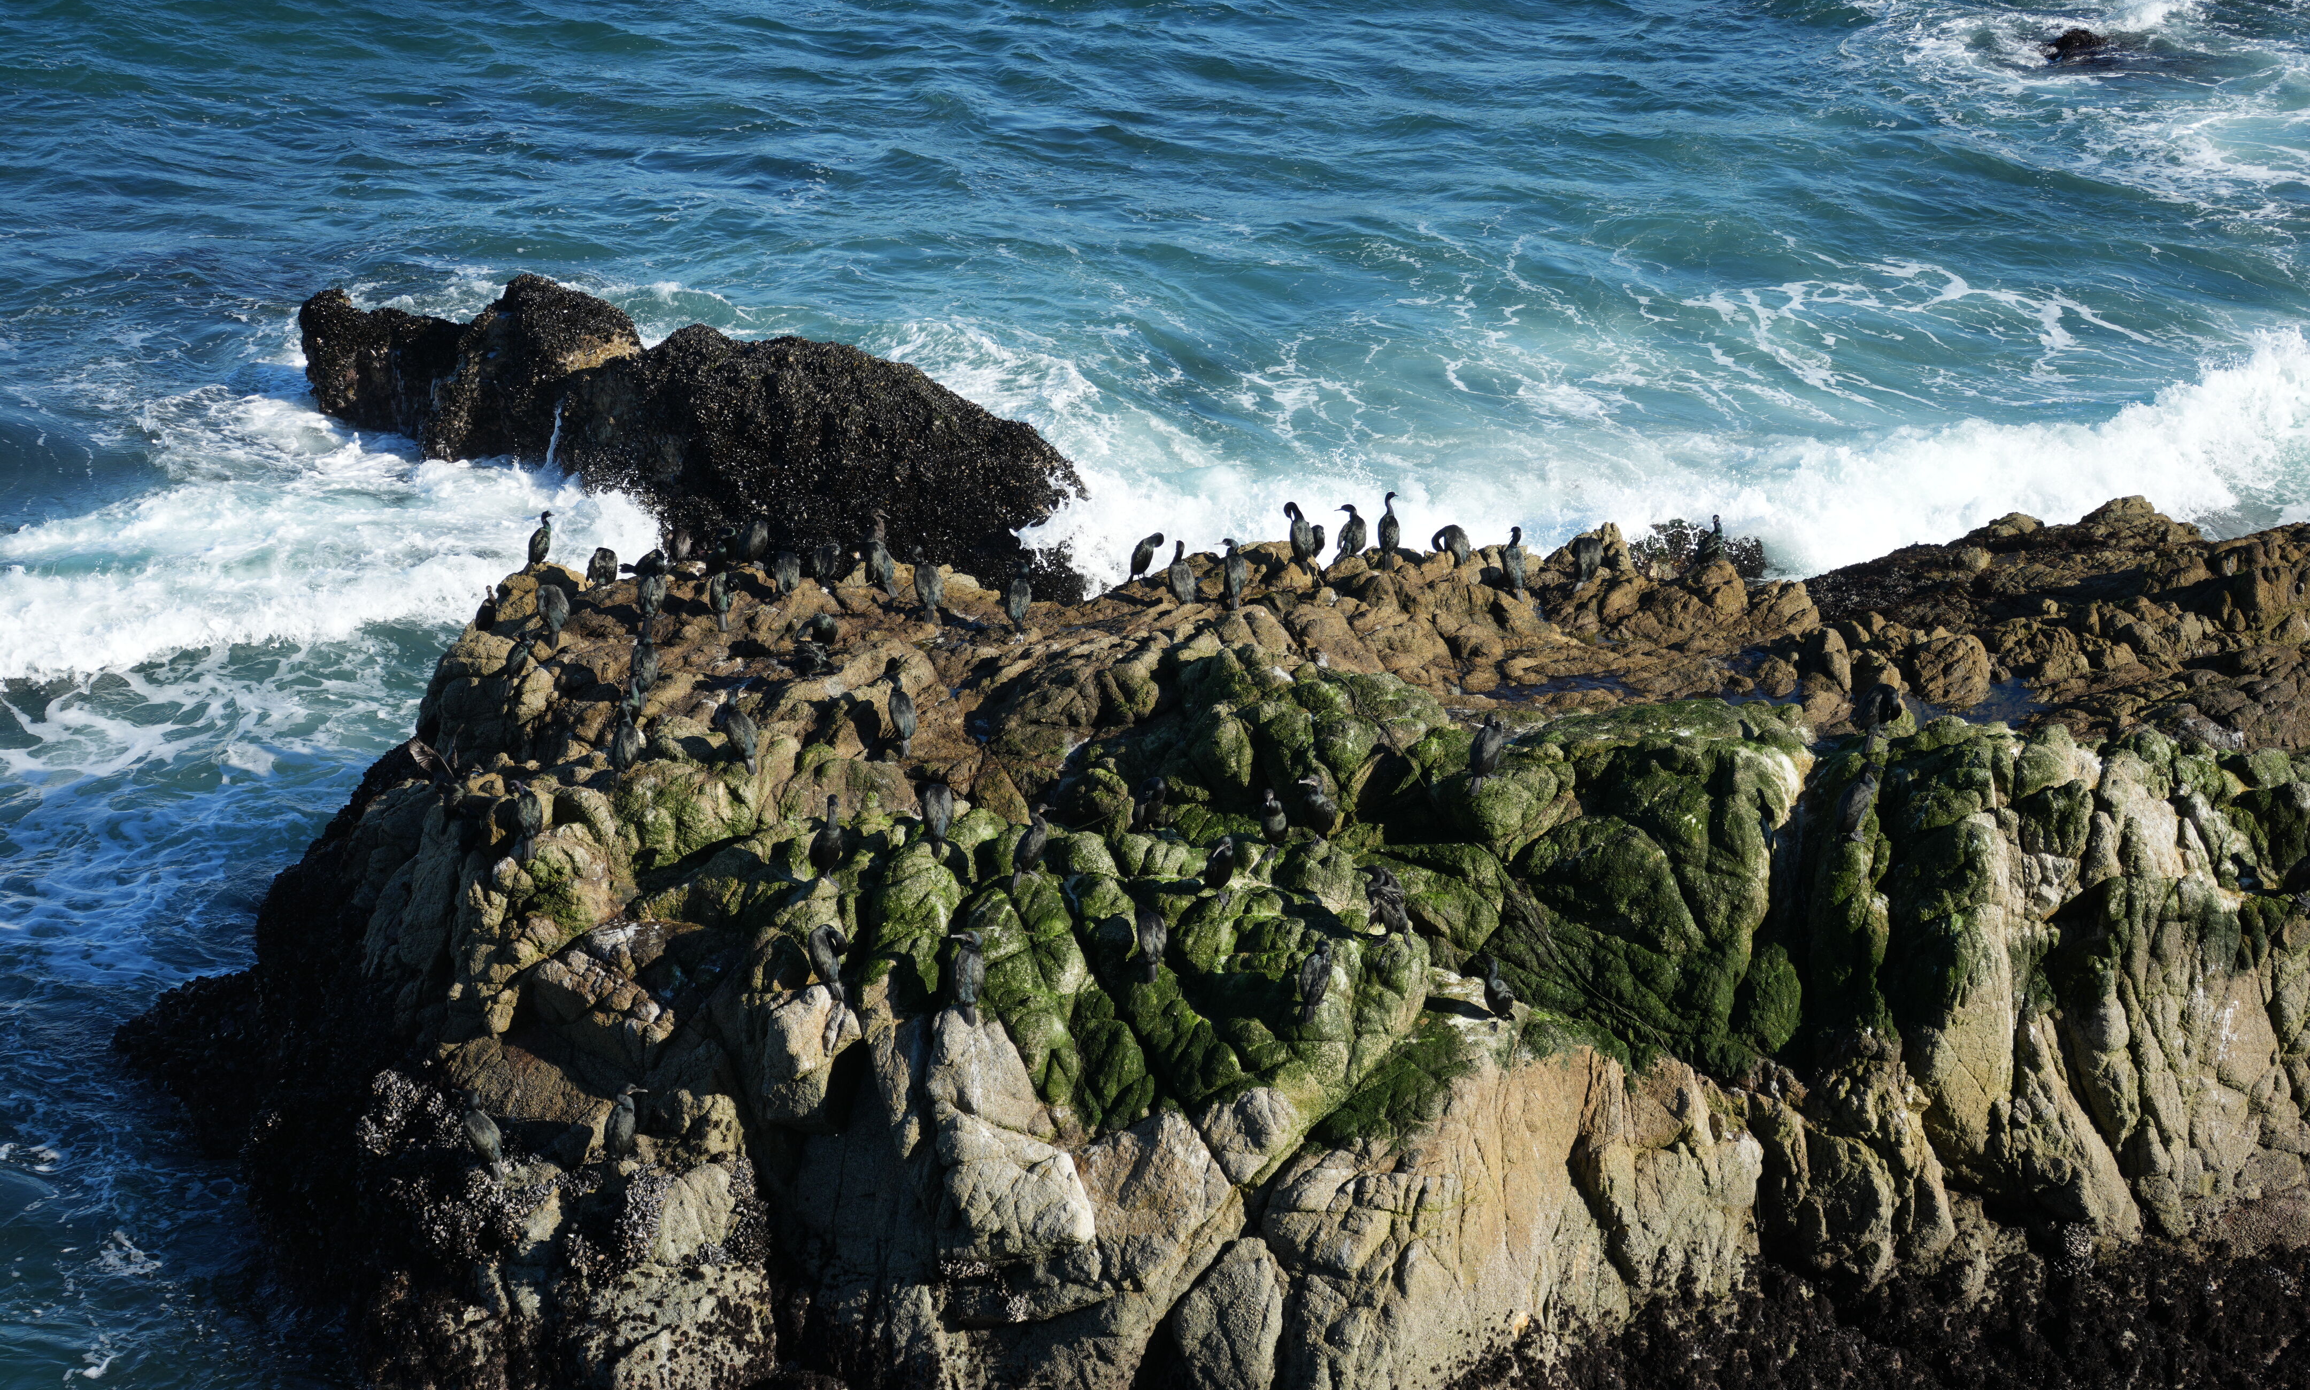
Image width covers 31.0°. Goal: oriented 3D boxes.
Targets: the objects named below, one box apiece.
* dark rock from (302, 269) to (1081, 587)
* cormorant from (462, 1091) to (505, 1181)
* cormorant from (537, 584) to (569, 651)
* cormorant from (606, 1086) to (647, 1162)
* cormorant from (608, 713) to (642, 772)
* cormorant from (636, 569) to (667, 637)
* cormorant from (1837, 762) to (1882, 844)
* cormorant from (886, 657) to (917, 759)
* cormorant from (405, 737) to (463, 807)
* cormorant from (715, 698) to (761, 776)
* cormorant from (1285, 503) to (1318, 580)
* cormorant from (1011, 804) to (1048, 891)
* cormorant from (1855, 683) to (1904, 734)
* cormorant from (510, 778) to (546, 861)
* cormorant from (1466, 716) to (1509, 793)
[{"bbox_3d":[-5.500,-3.011,49.071,9.300,2.500,3.600,9,20,26],"label":"dark rock"},{"bbox_3d":[-4.073,2.655,25.200,0.210,0.480,0.370,-16,25,-37],"label":"cormorant"},{"bbox_3d":[-4.835,-0.631,33.500,0.210,0.500,0.360,3,20,9],"label":"cormorant"},{"bbox_3d":[-3.194,2.580,25.200,0.290,0.470,0.200,5,21,14],"label":"cormorant"},{"bbox_3d":[-4.133,0.381,32.600,0.210,0.550,0.330,0,18,0],"label":"cormorant"},{"bbox_3d":[-4.057,-0.742,33.600,0.200,0.500,0.360,0,20,0],"label":"cormorant"},{"bbox_3d":[4.574,0.700,27.000,0.310,0.490,0.200,-13,24,-33],"label":"cormorant"},{"bbox_3d":[-1.739,0.135,28.500,0.200,0.520,0.340,-6,21,-17],"label":"cormorant"},{"bbox_3d":[-4.789,0.508,27.700,0.320,0.420,0.480,-5,21,-14],"label":"cormorant"},{"bbox_3d":[-2.787,0.278,28.000,0.210,0.490,0.350,-13,24,-33],"label":"cormorant"},{"bbox_3d":[1.270,-1.332,36.000,0.200,0.600,0.330,-4,18,-11],"label":"cormorant"},{"bbox_3d":[-0.881,1.085,29.500,0.330,0.610,0.200,-11,22,-28],"label":"cormorant"},{"bbox_3d":[5.813,0.116,33.500,0.340,0.410,0.220,-11,21,-30],"label":"cormorant"},{"bbox_3d":[-4.511,0.896,30.000,0.200,0.560,0.350,-2,20,-5],"label":"cormorant"},{"bbox_3d":[2.189,0.398,27.500,0.200,0.490,0.310,19,27,42],"label":"cormorant"}]

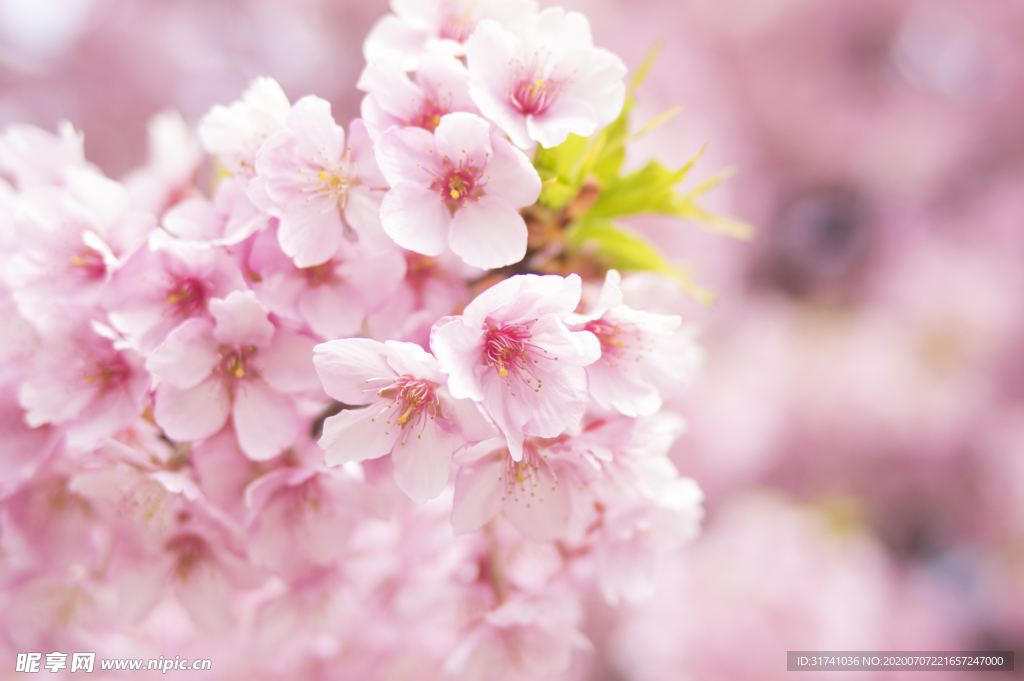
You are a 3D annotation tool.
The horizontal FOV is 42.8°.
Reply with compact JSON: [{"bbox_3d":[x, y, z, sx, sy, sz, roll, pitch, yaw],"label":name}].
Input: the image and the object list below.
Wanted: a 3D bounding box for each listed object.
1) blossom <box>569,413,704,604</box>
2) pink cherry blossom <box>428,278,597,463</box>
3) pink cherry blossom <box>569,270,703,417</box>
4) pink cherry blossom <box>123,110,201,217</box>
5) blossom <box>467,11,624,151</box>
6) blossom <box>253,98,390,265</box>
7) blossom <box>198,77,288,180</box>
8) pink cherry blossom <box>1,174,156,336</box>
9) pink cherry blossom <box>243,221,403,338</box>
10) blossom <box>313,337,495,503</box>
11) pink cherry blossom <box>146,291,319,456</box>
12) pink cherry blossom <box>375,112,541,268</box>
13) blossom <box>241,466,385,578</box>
[{"bbox_3d":[0.026,0.037,0.315,0.036,0.040,0.024,4,18,-37],"label":"blossom"},{"bbox_3d":[0.001,0.005,0.272,0.035,0.038,0.016,0,16,-15],"label":"pink cherry blossom"},{"bbox_3d":[0.025,-0.001,0.303,0.035,0.034,0.021,5,12,-40],"label":"pink cherry blossom"},{"bbox_3d":[-0.086,-0.042,0.335,0.031,0.032,0.020,-4,-29,36],"label":"pink cherry blossom"},{"bbox_3d":[0.006,-0.057,0.300,0.037,0.034,0.020,2,-27,-16],"label":"blossom"},{"bbox_3d":[-0.041,-0.035,0.287,0.032,0.035,0.016,0,-2,24],"label":"blossom"},{"bbox_3d":[-0.057,-0.045,0.312,0.034,0.033,0.020,-3,-19,27],"label":"blossom"},{"bbox_3d":[-0.101,-0.021,0.305,0.036,0.037,0.016,0,2,27],"label":"pink cherry blossom"},{"bbox_3d":[-0.043,-0.015,0.302,0.036,0.030,0.016,0,11,0],"label":"pink cherry blossom"},{"bbox_3d":[-0.023,0.017,0.275,0.038,0.035,0.016,0,18,18],"label":"blossom"},{"bbox_3d":[-0.061,0.008,0.285,0.038,0.037,0.016,0,12,0],"label":"pink cherry blossom"},{"bbox_3d":[-0.011,-0.032,0.277,0.035,0.033,0.016,0,6,2],"label":"pink cherry blossom"},{"bbox_3d":[-0.048,0.041,0.322,0.036,0.032,0.021,0,37,-4],"label":"blossom"}]

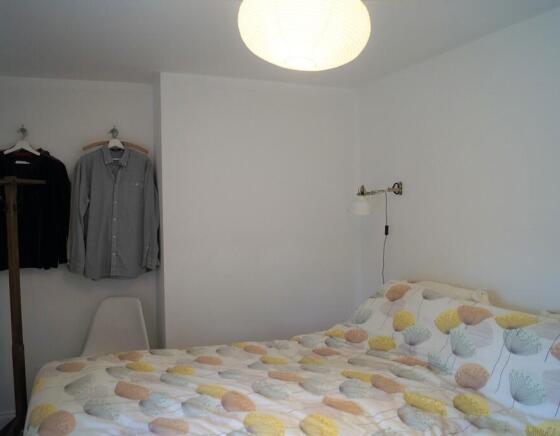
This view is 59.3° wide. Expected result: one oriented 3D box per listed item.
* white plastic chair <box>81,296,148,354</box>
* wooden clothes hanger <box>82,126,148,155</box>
[{"bbox_3d":[-1.053,0.938,3.104,0.465,0.810,0.520,-1,2,-7],"label":"white plastic chair"},{"bbox_3d":[-1.136,-0.535,3.394,0.430,0.200,0.035,-1,2,-23],"label":"wooden clothes hanger"}]

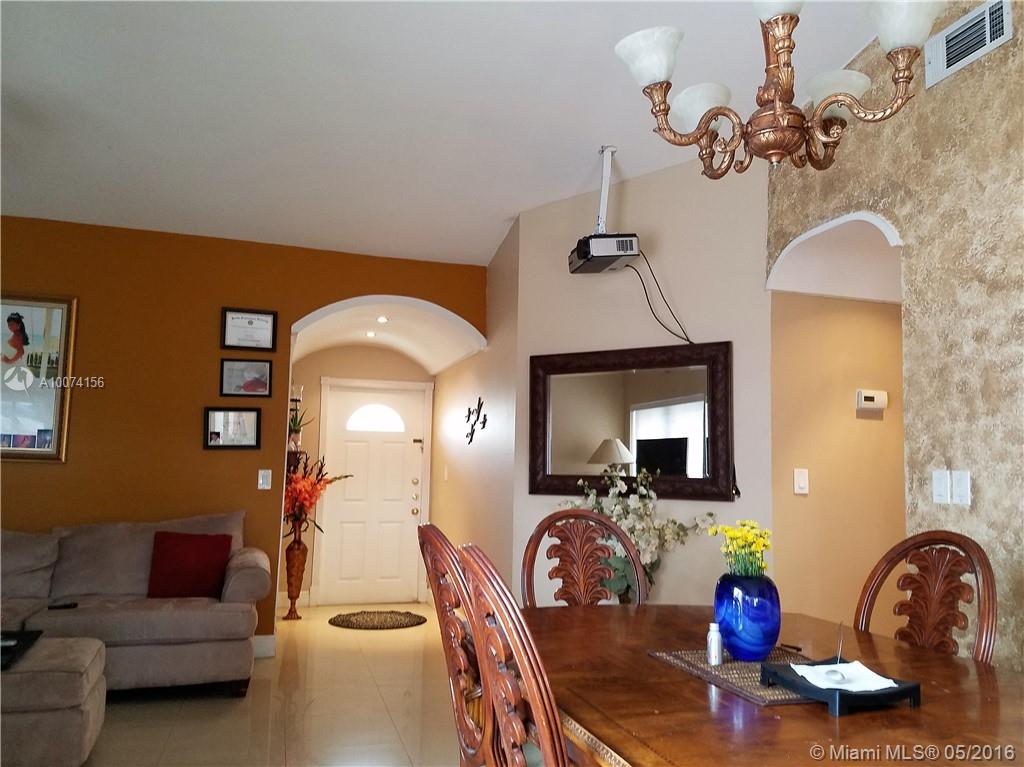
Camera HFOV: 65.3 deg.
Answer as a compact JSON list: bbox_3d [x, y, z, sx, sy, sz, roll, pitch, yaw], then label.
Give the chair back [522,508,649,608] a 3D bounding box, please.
[{"bbox_3d":[0.381,1.065,3.067,0.555,1.120,0.620,3,-6,-16],"label":"chair back"}]

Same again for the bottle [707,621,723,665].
[{"bbox_3d":[0.550,0.707,2.171,0.040,0.111,0.040,3,-6,-16],"label":"bottle"}]

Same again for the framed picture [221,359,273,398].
[{"bbox_3d":[-1.811,-0.035,5.446,0.335,0.262,0.022,3,-6,-16],"label":"framed picture"}]

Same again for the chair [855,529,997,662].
[{"bbox_3d":[1.042,1.016,2.471,0.620,1.120,0.555,3,-6,-16],"label":"chair"}]

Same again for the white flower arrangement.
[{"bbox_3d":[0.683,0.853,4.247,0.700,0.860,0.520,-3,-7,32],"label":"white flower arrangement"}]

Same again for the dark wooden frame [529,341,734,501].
[{"bbox_3d":[0.663,0.231,4.669,1.284,0.868,0.050,-3,-7,32],"label":"dark wooden frame"}]

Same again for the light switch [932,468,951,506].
[{"bbox_3d":[1.684,0.407,3.130,0.012,0.129,0.084,3,-6,-16],"label":"light switch"}]

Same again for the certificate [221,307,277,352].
[{"bbox_3d":[-1.804,-0.366,5.481,0.365,0.288,0.022,3,-6,-16],"label":"certificate"}]

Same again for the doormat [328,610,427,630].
[{"bbox_3d":[-1.089,1.961,6.601,0.810,0.016,0.790,3,-6,-16],"label":"doormat"}]

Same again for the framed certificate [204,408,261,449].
[{"bbox_3d":[-1.886,0.304,5.390,0.365,0.285,0.022,3,-6,-16],"label":"framed certificate"}]

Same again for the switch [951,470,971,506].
[{"bbox_3d":[1.711,0.398,3.039,0.012,0.129,0.084,3,-6,-16],"label":"switch"}]

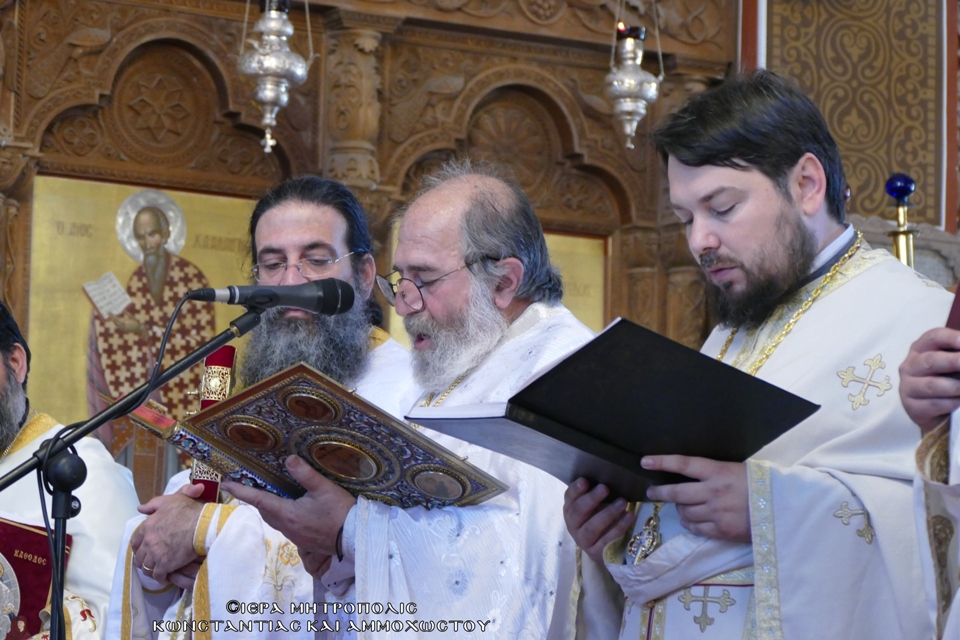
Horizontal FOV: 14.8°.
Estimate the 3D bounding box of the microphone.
[{"bbox_3d":[-0.283,-0.032,5.000,0.230,0.051,0.051,1,-7,-15],"label":"microphone"}]

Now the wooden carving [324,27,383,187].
[{"bbox_3d":[-0.253,-0.450,7.800,0.122,0.318,0.080,6,-9,-30],"label":"wooden carving"}]

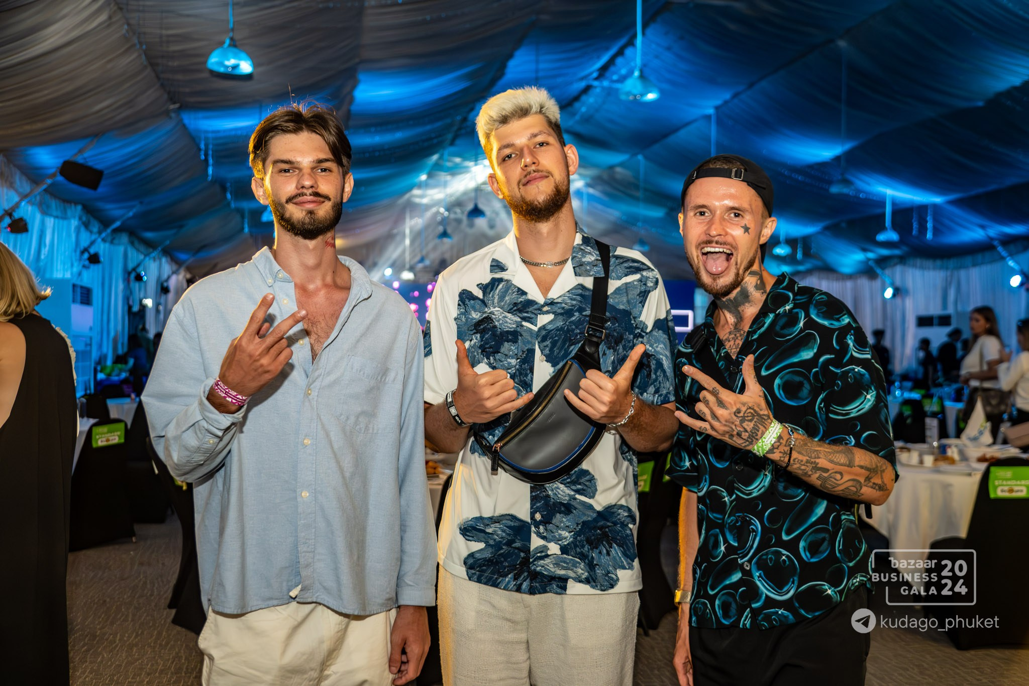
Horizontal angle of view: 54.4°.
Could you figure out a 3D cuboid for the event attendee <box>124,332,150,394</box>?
[{"bbox_3d":[-6.402,0.633,17.000,0.500,1.590,0.480,0,0,30],"label":"event attendee"}]

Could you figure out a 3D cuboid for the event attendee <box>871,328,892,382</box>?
[{"bbox_3d":[7.416,0.572,20.300,0.500,1.720,0.340,0,0,18],"label":"event attendee"}]

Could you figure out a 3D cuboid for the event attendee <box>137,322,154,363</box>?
[{"bbox_3d":[-6.641,0.531,18.000,0.400,1.800,0.470,0,0,-12],"label":"event attendee"}]

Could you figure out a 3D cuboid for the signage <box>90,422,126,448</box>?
[{"bbox_3d":[-2.859,0.649,7.050,0.220,0.155,0.015,0,0,-38],"label":"signage"}]

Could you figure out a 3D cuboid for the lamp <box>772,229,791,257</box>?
[{"bbox_3d":[6.477,-2.422,24.200,0.460,0.680,0.460,0,0,0],"label":"lamp"}]

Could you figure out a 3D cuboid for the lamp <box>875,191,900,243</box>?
[{"bbox_3d":[7.470,-2.516,20.000,0.460,1.000,0.460,0,0,0],"label":"lamp"}]

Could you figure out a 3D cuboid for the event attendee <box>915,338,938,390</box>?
[{"bbox_3d":[8.223,0.655,20.000,0.420,1.550,0.460,0,0,-24],"label":"event attendee"}]

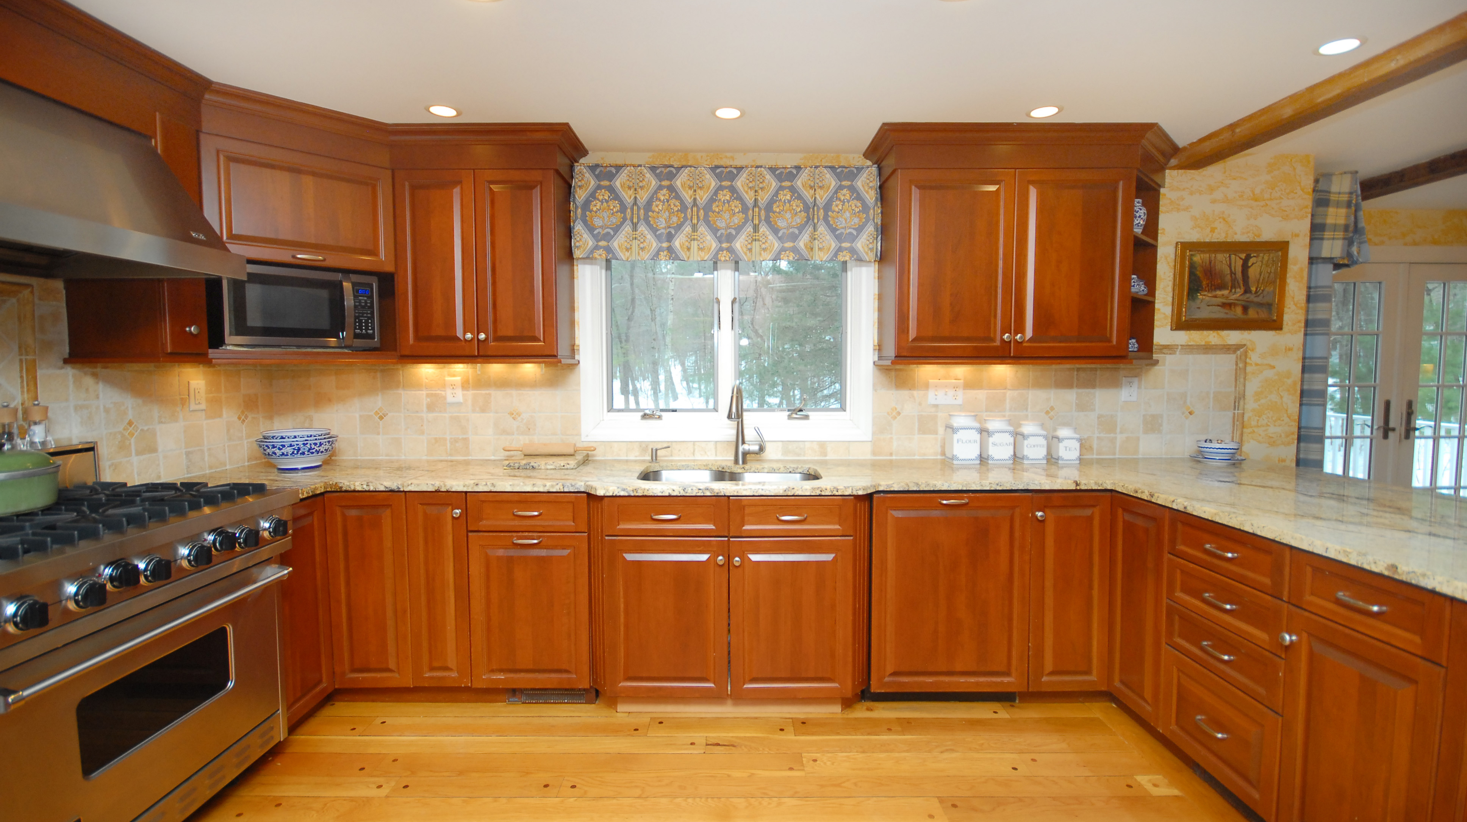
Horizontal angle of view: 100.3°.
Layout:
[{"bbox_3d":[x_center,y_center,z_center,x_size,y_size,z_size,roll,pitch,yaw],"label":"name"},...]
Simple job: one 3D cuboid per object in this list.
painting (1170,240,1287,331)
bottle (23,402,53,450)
[{"bbox_3d":[2.358,-0.590,2.908,0.535,0.417,0.040,0,3,-1],"label":"painting"},{"bbox_3d":[-2.159,0.045,1.900,0.060,0.150,0.060,0,3,-1],"label":"bottle"}]

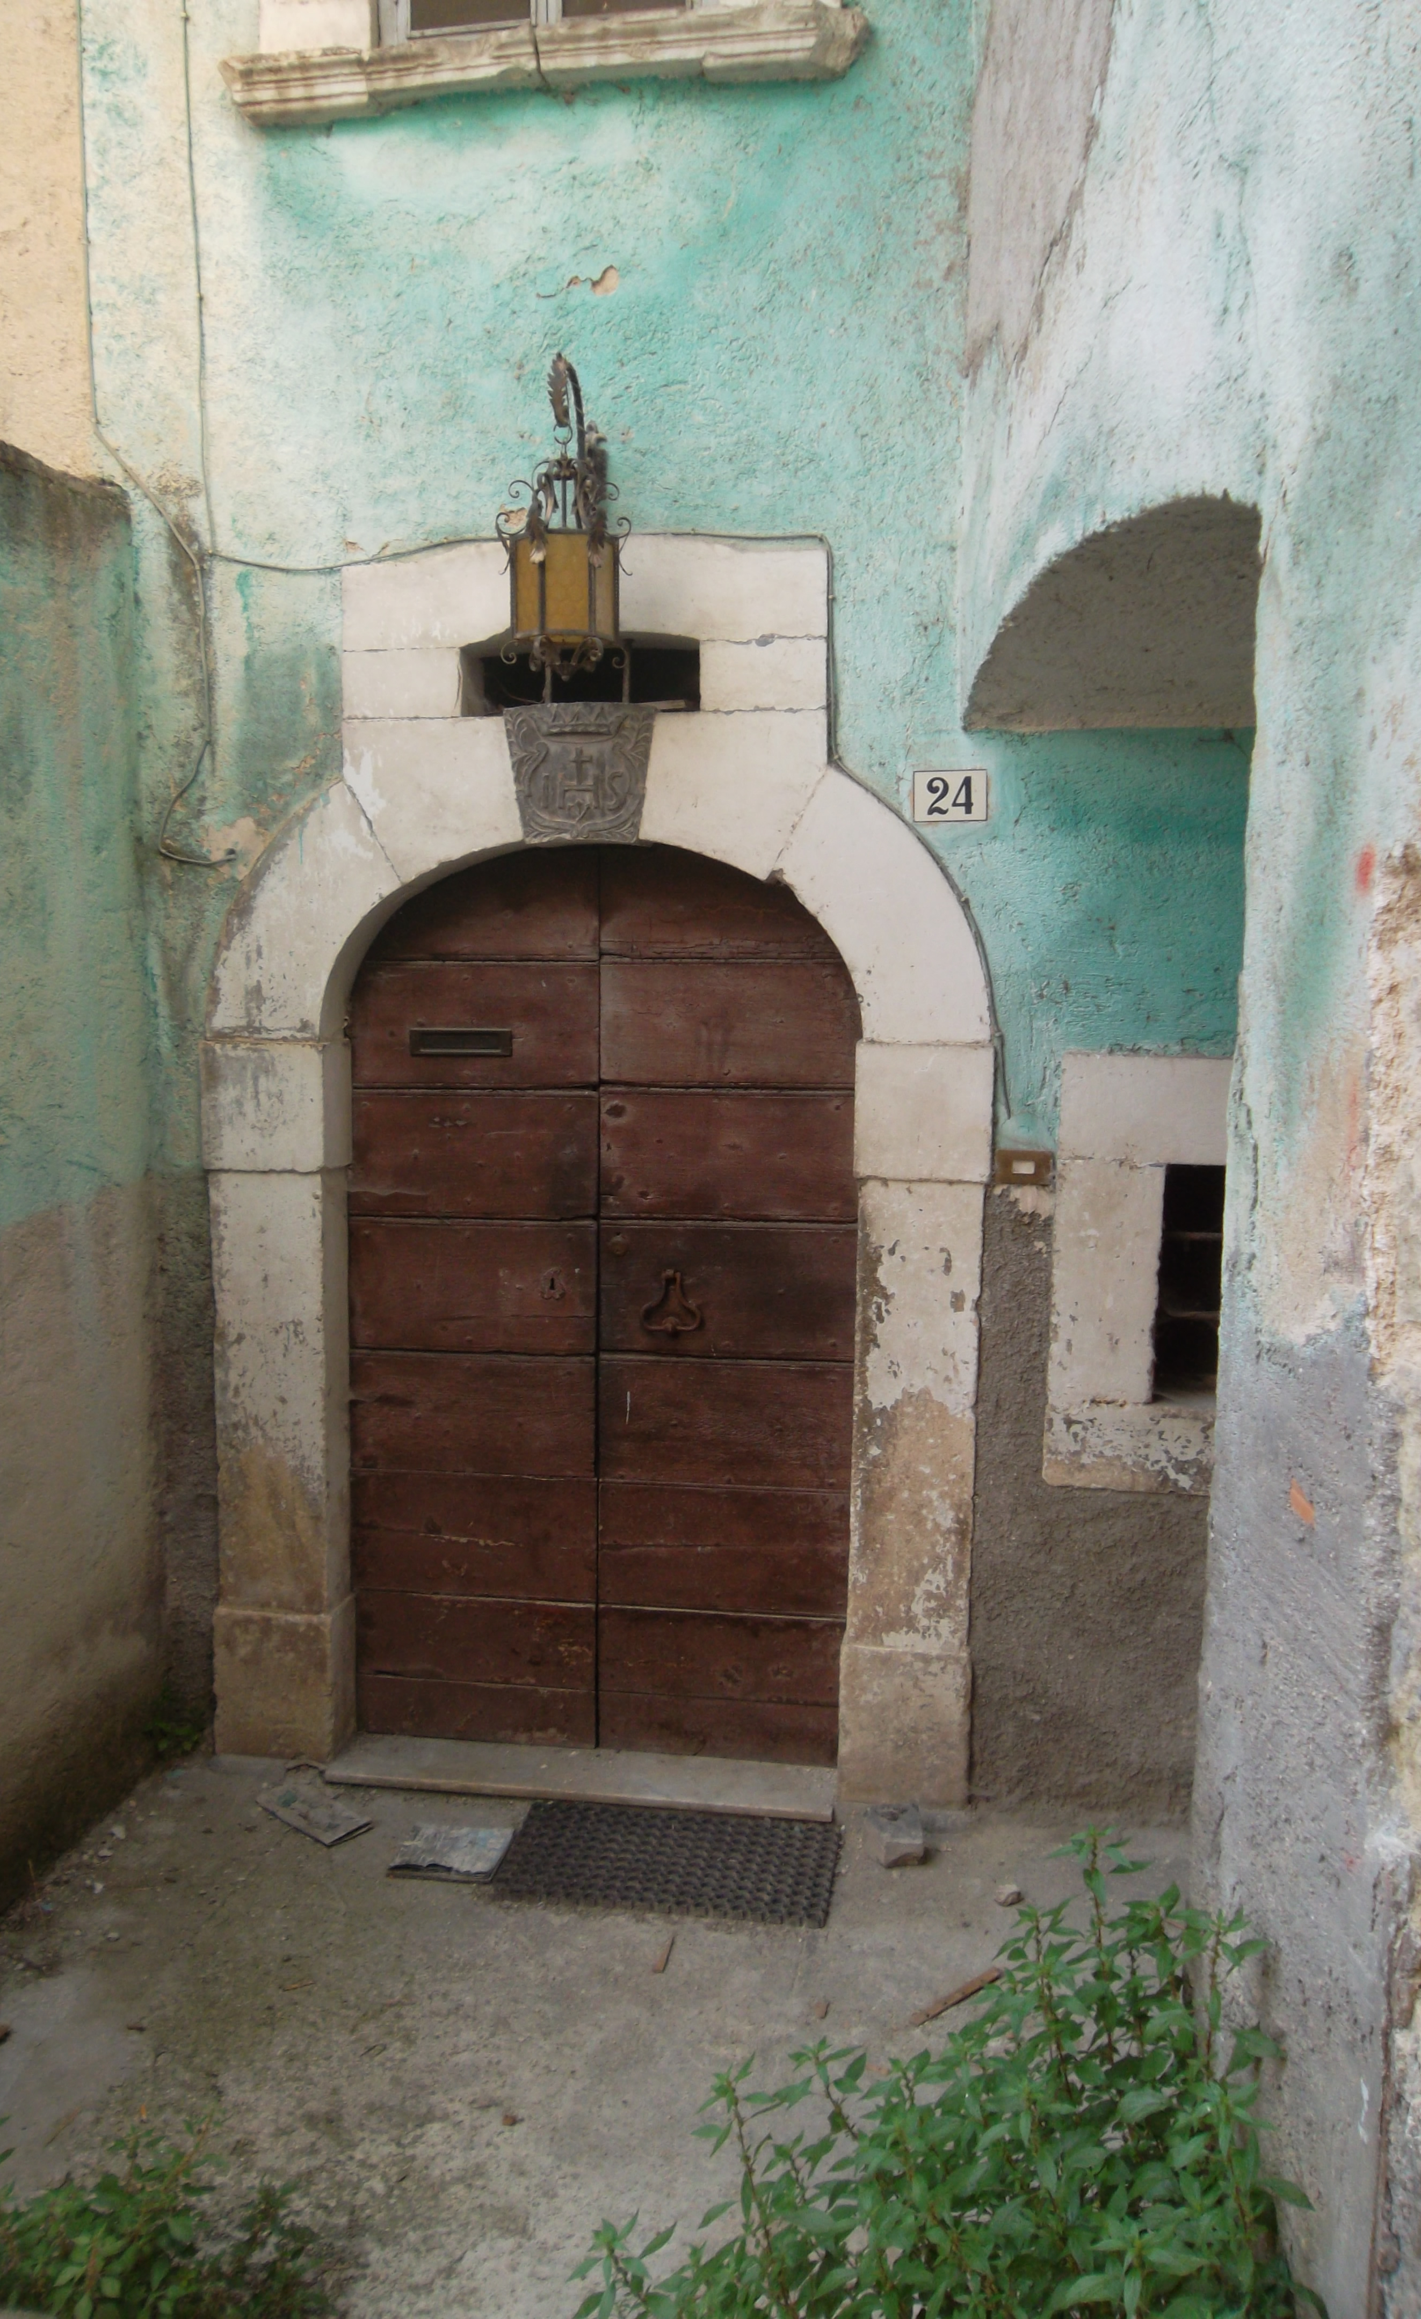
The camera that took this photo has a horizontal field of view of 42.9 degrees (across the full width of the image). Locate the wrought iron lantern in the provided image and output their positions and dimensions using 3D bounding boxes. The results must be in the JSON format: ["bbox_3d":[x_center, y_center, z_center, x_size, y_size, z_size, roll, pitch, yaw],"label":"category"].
[{"bbox_3d":[-0.262,-1.202,3.475,0.256,0.611,0.404,1,4,8],"label":"wrought iron lantern"}]

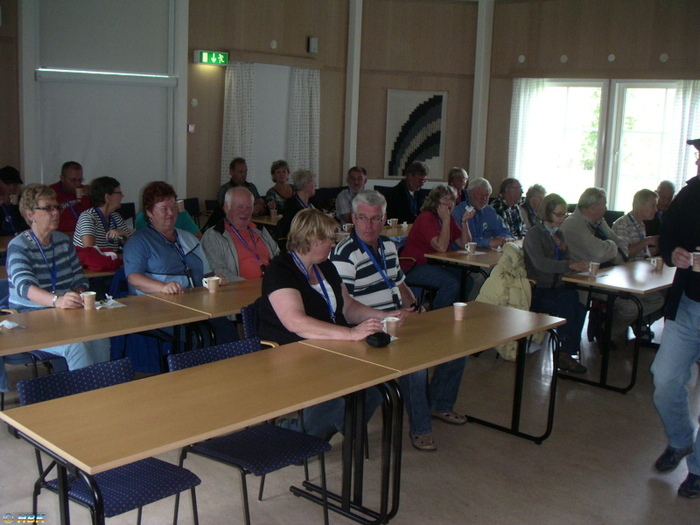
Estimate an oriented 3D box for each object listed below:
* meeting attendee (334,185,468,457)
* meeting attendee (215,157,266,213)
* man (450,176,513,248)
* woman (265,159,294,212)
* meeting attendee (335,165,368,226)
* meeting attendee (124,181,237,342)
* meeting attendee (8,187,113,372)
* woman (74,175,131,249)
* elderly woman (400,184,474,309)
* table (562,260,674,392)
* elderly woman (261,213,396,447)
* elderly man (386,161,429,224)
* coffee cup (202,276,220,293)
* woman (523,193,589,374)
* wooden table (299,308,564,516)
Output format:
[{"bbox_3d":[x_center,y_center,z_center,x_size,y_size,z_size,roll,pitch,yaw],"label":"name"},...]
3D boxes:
[{"bbox_3d":[0.235,0.274,4.195,0.760,1.331,0.630,11,13,43],"label":"meeting attendee"},{"bbox_3d":[-1.090,-0.410,8.018,0.580,1.340,0.750,-5,12,-37],"label":"meeting attendee"},{"bbox_3d":[1.159,-0.074,6.615,0.800,1.291,0.600,11,13,42],"label":"man"},{"bbox_3d":[-0.735,-0.445,8.359,0.500,1.321,0.720,-4,11,-32],"label":"woman"},{"bbox_3d":[0.160,-0.318,8.080,0.764,1.313,0.539,11,13,43],"label":"meeting attendee"},{"bbox_3d":[-1.076,0.197,4.758,0.804,1.303,0.588,11,13,43],"label":"meeting attendee"},{"bbox_3d":[-1.532,0.243,4.108,0.750,1.298,0.580,10,12,40],"label":"meeting attendee"},{"bbox_3d":[-1.721,0.009,5.629,0.750,1.251,0.550,9,12,37],"label":"woman"},{"bbox_3d":[0.739,-0.026,6.631,0.833,1.245,0.529,9,12,38],"label":"elderly woman"},{"bbox_3d":[2.192,0.435,5.770,0.608,0.706,1.372,11,13,43],"label":"table"},{"bbox_3d":[-0.112,0.397,3.787,0.843,1.284,0.568,7,11,31],"label":"elderly woman"},{"bbox_3d":[0.634,-0.329,7.794,0.780,1.372,0.560,10,13,41],"label":"elderly man"},{"bbox_3d":[-0.783,0.126,4.379,0.105,0.080,0.075,2,9,0],"label":"coffee cup"},{"bbox_3d":[1.551,0.139,5.664,0.706,1.284,0.490,9,12,38],"label":"woman"},{"bbox_3d":[0.460,0.689,3.904,0.598,0.706,1.382,11,13,43],"label":"wooden table"}]

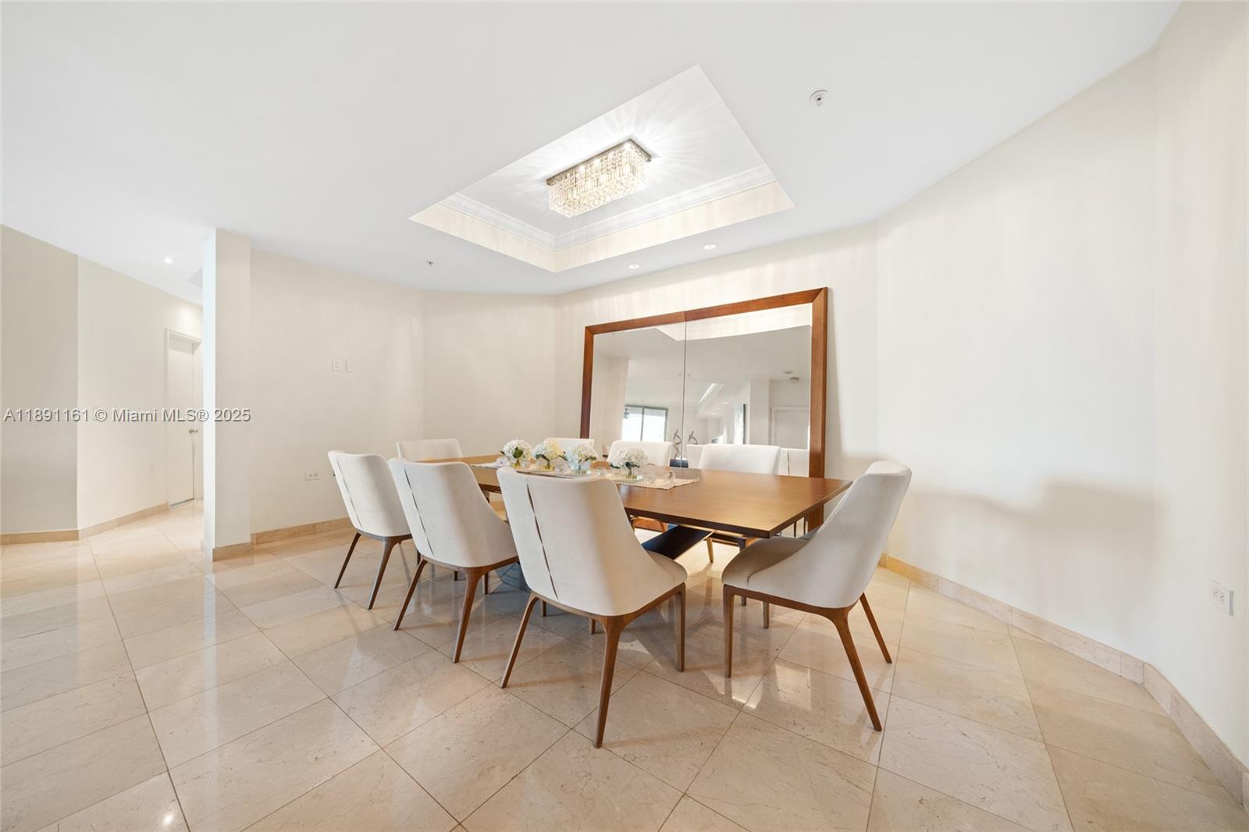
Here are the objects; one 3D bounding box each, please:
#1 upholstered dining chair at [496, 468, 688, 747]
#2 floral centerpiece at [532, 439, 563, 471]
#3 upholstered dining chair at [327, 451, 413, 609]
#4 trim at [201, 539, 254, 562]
[{"bbox_3d":[-0.136,0.654,1.728,0.578,0.886,0.653,0,-1,37],"label":"upholstered dining chair"},{"bbox_3d":[-0.515,0.263,2.827,0.194,0.205,0.189,0,-1,0],"label":"floral centerpiece"},{"bbox_3d":[-1.515,0.665,2.733,0.578,0.886,0.653,0,-1,36],"label":"upholstered dining chair"},{"bbox_3d":[-3.383,1.113,3.538,0.500,0.105,0.270,-1,-1,36],"label":"trim"}]

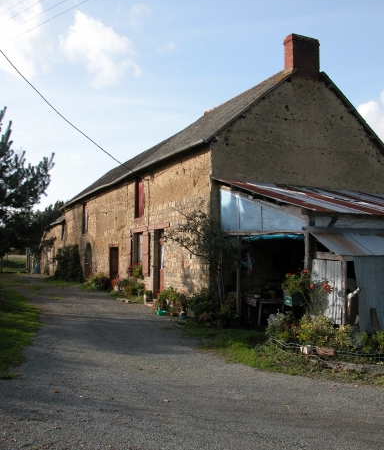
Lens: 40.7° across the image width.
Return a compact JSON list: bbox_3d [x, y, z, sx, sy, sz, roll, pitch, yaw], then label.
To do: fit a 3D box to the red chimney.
[{"bbox_3d":[3.367,-5.056,15.870,0.992,1.379,0.480,1,-3,-25],"label":"red chimney"}]

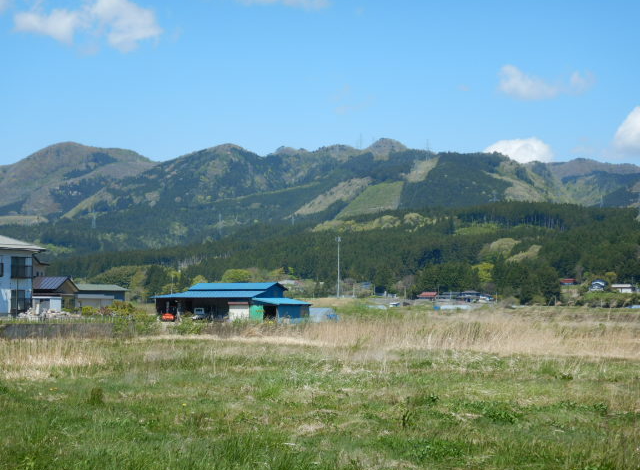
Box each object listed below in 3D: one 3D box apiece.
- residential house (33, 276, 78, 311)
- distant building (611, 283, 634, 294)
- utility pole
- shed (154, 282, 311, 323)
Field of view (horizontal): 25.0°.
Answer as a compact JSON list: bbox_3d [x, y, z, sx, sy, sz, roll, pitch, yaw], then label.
[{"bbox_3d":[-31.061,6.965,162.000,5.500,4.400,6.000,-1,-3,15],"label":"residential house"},{"bbox_3d":[147.179,26.211,700.000,9.315,4.657,6.488,-2,-3,27],"label":"distant building"},{"bbox_3d":[9.053,14.853,680.000,2.400,29.235,2.400,0,-3,0],"label":"utility pole"},{"bbox_3d":[-10.903,8.271,177.000,18.431,4.929,7.309,-2,-3,30],"label":"shed"}]

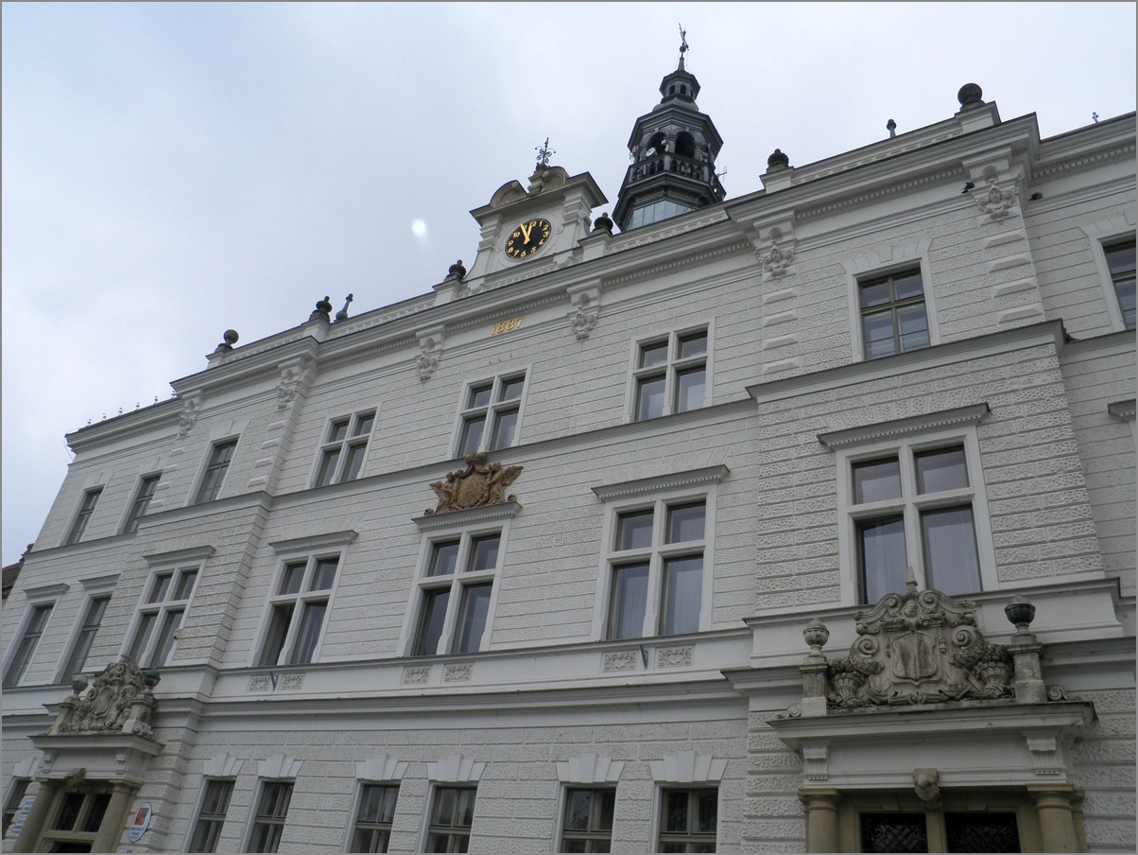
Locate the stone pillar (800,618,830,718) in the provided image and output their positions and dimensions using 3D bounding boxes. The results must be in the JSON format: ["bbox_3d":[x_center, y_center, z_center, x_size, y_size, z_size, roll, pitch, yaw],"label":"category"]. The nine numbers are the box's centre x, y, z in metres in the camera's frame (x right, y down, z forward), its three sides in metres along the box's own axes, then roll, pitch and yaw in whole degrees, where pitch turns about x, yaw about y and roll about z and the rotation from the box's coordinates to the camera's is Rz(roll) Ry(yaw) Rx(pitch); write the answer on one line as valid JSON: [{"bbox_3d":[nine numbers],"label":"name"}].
[{"bbox_3d":[3.543,3.453,13.149,0.425,1.593,0.425,-12,-37,29],"label":"stone pillar"}]

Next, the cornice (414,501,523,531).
[{"bbox_3d":[-2.190,1.932,19.244,2.700,0.270,0.297,-12,-37,29],"label":"cornice"}]

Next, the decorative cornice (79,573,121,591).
[{"bbox_3d":[-12.531,4.174,24.758,1.942,0.266,0.239,-12,-38,28],"label":"decorative cornice"}]

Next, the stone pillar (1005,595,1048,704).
[{"bbox_3d":[5.885,2.890,11.866,0.425,1.593,0.425,-12,-37,29],"label":"stone pillar"}]

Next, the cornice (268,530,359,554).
[{"bbox_3d":[-5.951,2.688,21.339,2.646,0.229,0.250,-12,-38,28],"label":"cornice"}]

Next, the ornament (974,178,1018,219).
[{"bbox_3d":[7.470,-3.977,16.088,0.689,1.067,0.324,-12,-37,29],"label":"ornament"}]

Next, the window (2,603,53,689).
[{"bbox_3d":[-15.301,6.238,26.001,1.120,2.619,0.189,-12,-38,28],"label":"window"}]

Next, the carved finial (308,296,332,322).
[{"bbox_3d":[-7.177,-3.417,26.631,0.440,0.920,0.440,6,-33,4],"label":"carved finial"}]

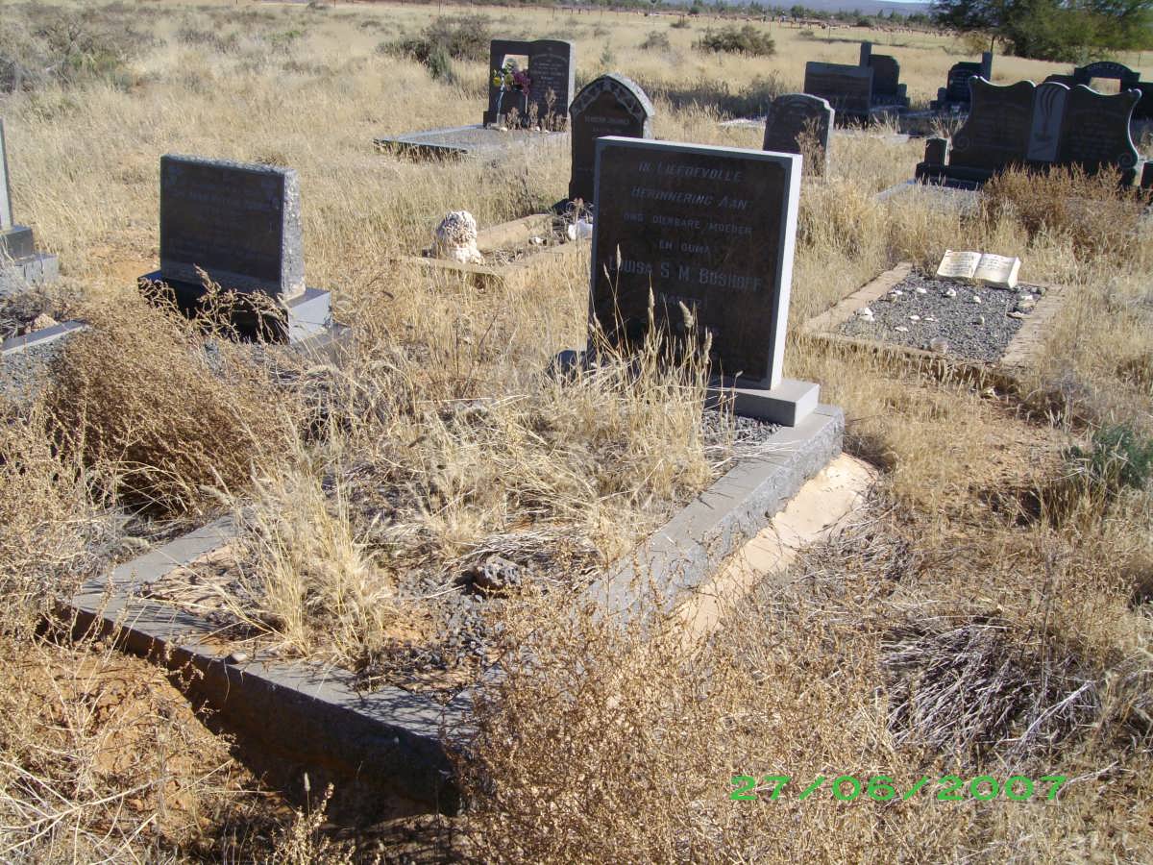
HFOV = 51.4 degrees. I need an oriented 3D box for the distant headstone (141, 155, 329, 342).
[{"bbox_3d":[-1.318,-0.712,4.587,0.710,0.600,0.260,12,21,21],"label":"distant headstone"}]

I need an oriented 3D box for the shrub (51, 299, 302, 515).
[{"bbox_3d":[-1.188,-0.119,3.415,0.714,0.534,0.642,-4,21,-19],"label":"shrub"}]

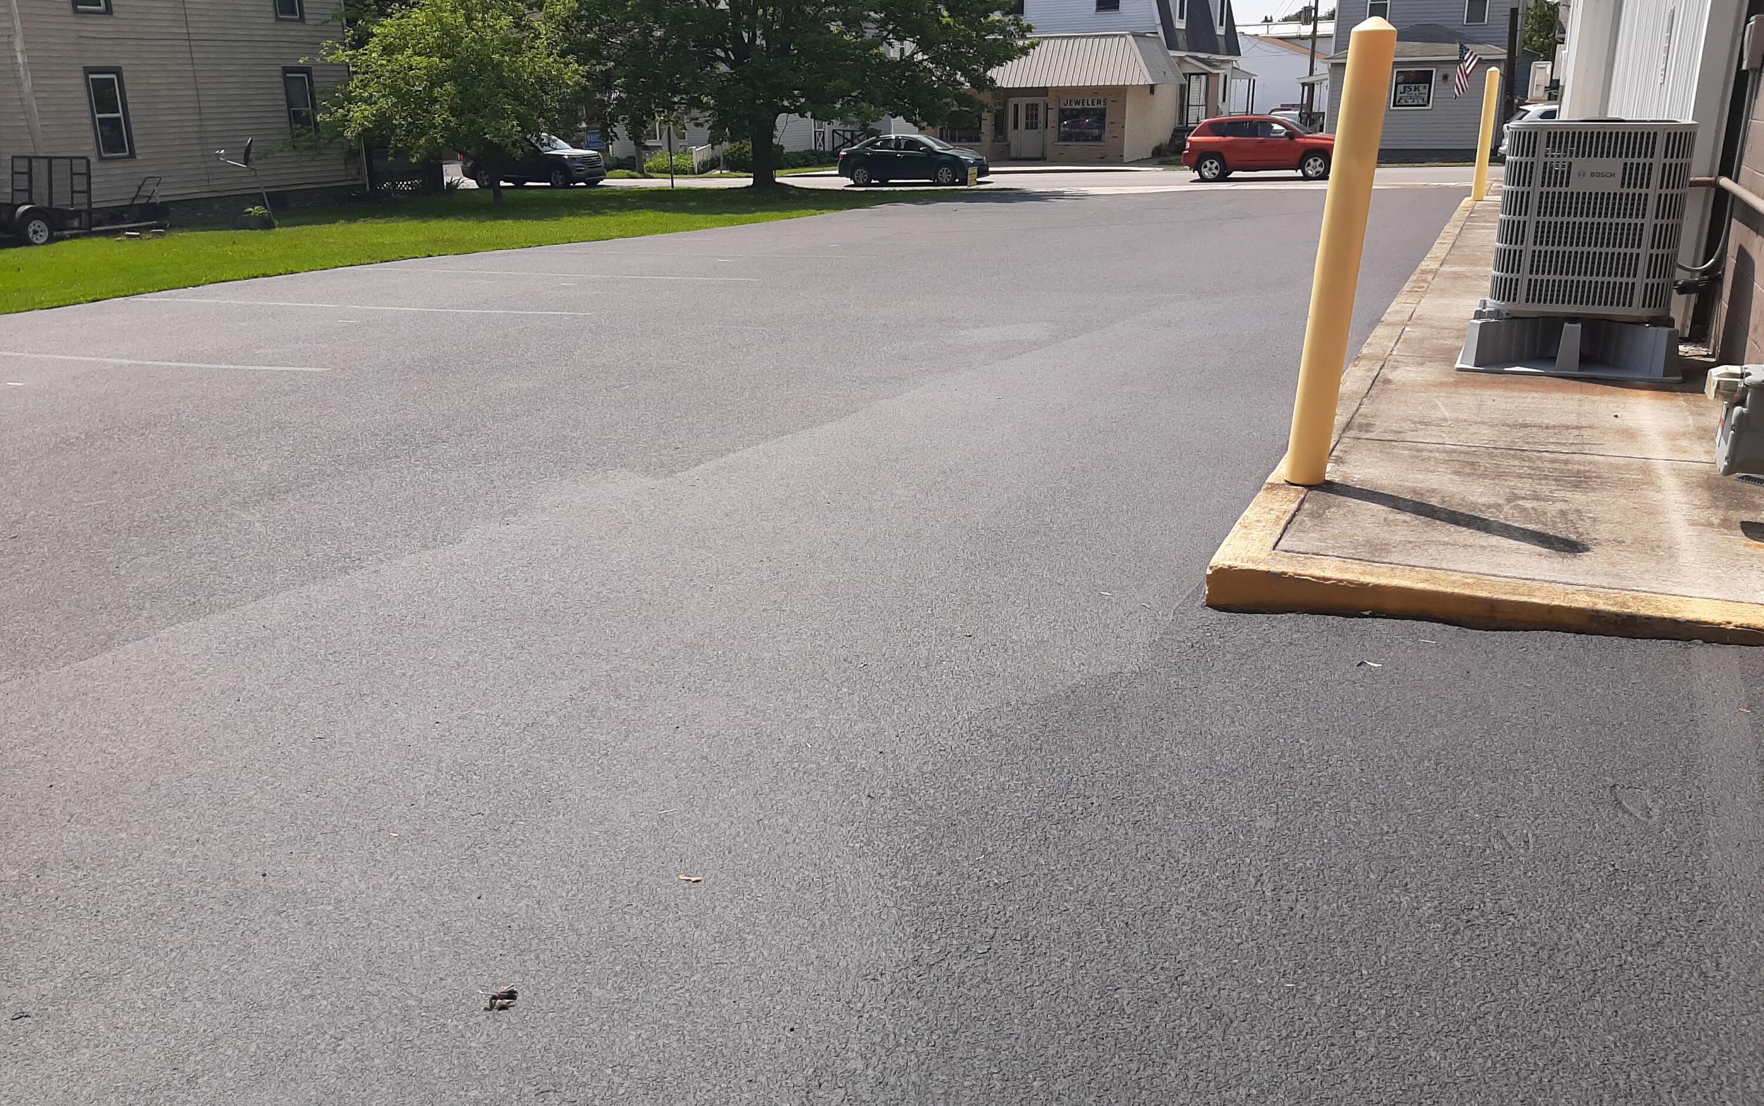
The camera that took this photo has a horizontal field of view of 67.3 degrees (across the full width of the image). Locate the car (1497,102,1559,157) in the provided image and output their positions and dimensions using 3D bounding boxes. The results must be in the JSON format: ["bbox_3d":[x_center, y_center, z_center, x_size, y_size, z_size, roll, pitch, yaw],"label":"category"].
[{"bbox_3d":[17.507,-10.053,32.148,4.600,1.680,1.840,8,20,23],"label":"car"}]

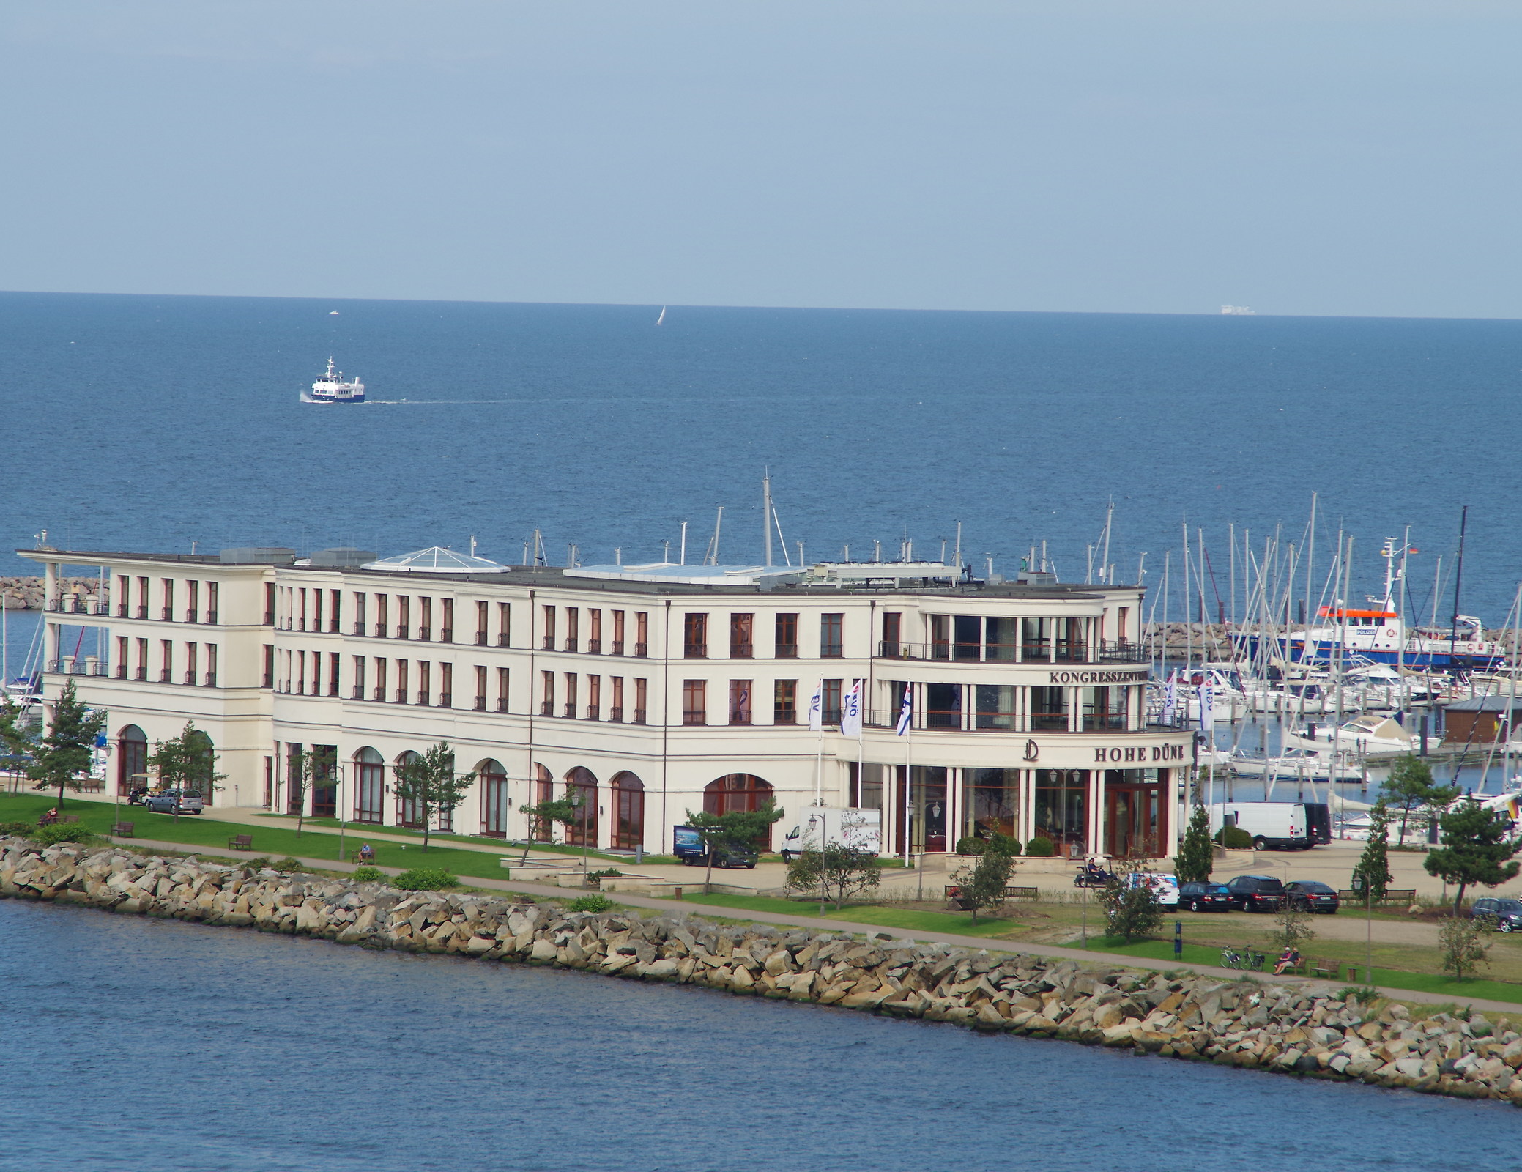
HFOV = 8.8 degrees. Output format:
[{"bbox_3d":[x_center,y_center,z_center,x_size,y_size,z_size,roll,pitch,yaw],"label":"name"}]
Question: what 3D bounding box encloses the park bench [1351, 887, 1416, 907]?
[{"bbox_3d":[32.564,16.379,519.128,3.750,0.850,0.650,1,2,-16],"label":"park bench"}]

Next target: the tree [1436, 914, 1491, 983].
[{"bbox_3d":[32.938,16.996,462.470,2.580,3.190,2.580,1,2,0],"label":"tree"}]

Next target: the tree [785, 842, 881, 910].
[{"bbox_3d":[3.811,15.360,521.261,5.083,3.558,4.829,1,2,0],"label":"tree"}]

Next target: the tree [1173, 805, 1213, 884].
[{"bbox_3d":[22.878,13.969,522.437,2.180,5.100,2.180,1,2,0],"label":"tree"}]

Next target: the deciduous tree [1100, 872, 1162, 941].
[{"bbox_3d":[18.707,16.248,499.445,3.270,3.688,3.107,1,2,0],"label":"deciduous tree"}]

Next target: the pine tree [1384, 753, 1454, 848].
[{"bbox_3d":[38.315,12.514,574.461,4.240,5.310,4.240,1,2,0],"label":"pine tree"}]

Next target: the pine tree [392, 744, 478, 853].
[{"bbox_3d":[-18.797,12.146,566.008,4.889,6.309,4.645,1,2,0],"label":"pine tree"}]

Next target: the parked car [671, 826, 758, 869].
[{"bbox_3d":[-2.571,14.802,558.319,1.930,2.100,5.100,0,2,-40],"label":"parked car"}]

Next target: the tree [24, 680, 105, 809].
[{"bbox_3d":[-41.495,9.440,587.783,4.830,7.660,4.830,1,2,0],"label":"tree"}]

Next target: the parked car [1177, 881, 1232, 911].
[{"bbox_3d":[23.749,16.581,527.371,1.780,1.460,4.620,0,2,-21],"label":"parked car"}]

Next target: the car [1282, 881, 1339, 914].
[{"bbox_3d":[29.323,16.647,527.921,1.870,1.500,4.800,0,2,-20],"label":"car"}]

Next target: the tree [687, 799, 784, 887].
[{"bbox_3d":[-1.412,13.771,519.992,5.210,4.750,4.950,1,2,0],"label":"tree"}]

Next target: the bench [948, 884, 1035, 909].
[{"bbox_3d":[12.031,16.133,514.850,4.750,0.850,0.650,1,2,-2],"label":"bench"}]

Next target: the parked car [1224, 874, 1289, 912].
[{"bbox_3d":[25.655,15.974,513.466,1.920,1.760,4.800,0,2,-18],"label":"parked car"}]

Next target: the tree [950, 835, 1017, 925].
[{"bbox_3d":[11.564,15.238,511.054,3.418,4.699,3.247,1,2,0],"label":"tree"}]

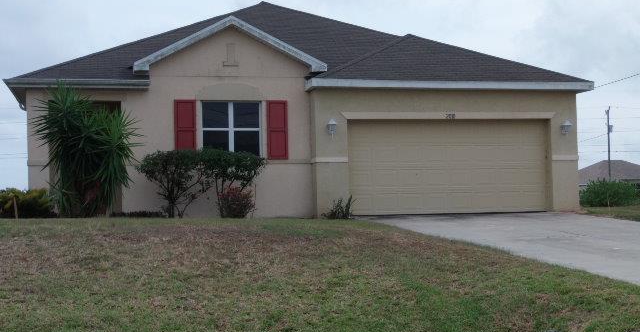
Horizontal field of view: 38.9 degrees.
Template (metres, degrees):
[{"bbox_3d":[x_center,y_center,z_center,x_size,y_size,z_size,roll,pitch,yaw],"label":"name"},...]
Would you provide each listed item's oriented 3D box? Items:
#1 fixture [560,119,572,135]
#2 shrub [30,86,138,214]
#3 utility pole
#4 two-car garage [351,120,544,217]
[{"bbox_3d":[5.756,-0.910,21.129,0.230,0.380,0.230,-1,-2,-12],"label":"fixture"},{"bbox_3d":[-4.747,-0.309,18.340,2.000,2.660,1.900,-1,-2,-12],"label":"shrub"},{"bbox_3d":[28.671,-0.916,89.796,0.700,10.000,0.500,-1,-2,-12],"label":"utility pole"},{"bbox_3d":[2.958,0.017,20.708,4.882,2.162,0.200,-1,-2,-12],"label":"two-car garage"}]

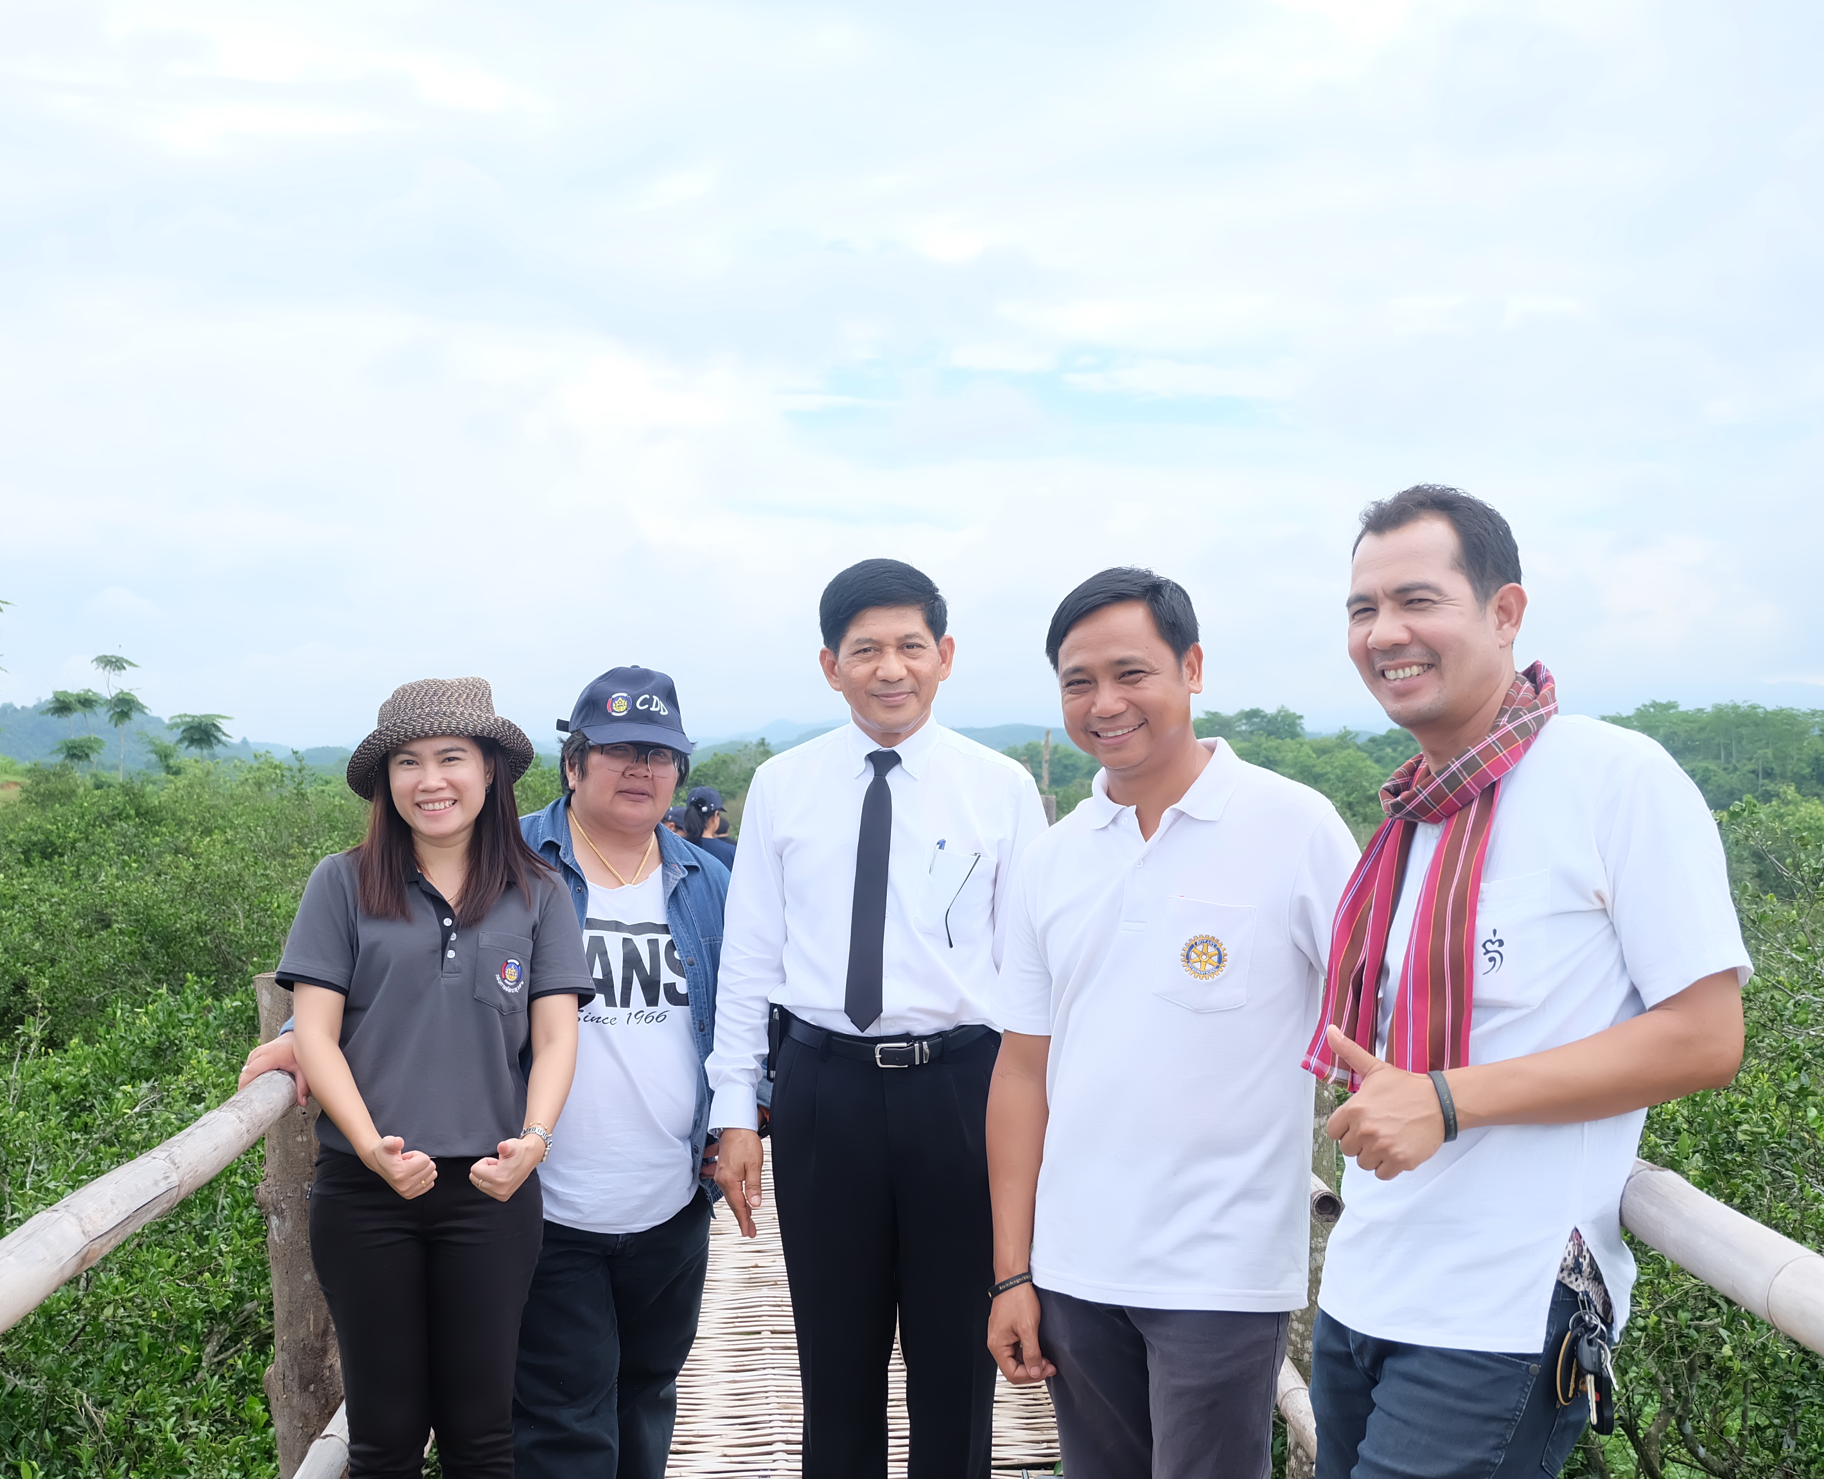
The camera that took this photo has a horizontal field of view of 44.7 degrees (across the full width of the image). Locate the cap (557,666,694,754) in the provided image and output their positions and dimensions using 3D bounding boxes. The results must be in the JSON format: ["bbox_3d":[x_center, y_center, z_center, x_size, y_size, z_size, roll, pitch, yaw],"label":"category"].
[{"bbox_3d":[-0.420,-0.043,3.270,0.180,0.135,0.260,0,6,-29],"label":"cap"}]

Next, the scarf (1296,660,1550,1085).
[{"bbox_3d":[0.497,0.130,2.130,0.270,0.410,0.250,0,0,-33],"label":"scarf"}]

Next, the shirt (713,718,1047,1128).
[{"bbox_3d":[-0.028,0.254,3.100,0.520,0.580,0.270,0,0,0],"label":"shirt"}]

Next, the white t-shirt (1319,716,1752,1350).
[{"bbox_3d":[0.620,0.289,2.200,0.340,0.630,0.480,0,0,-33],"label":"white t-shirt"}]

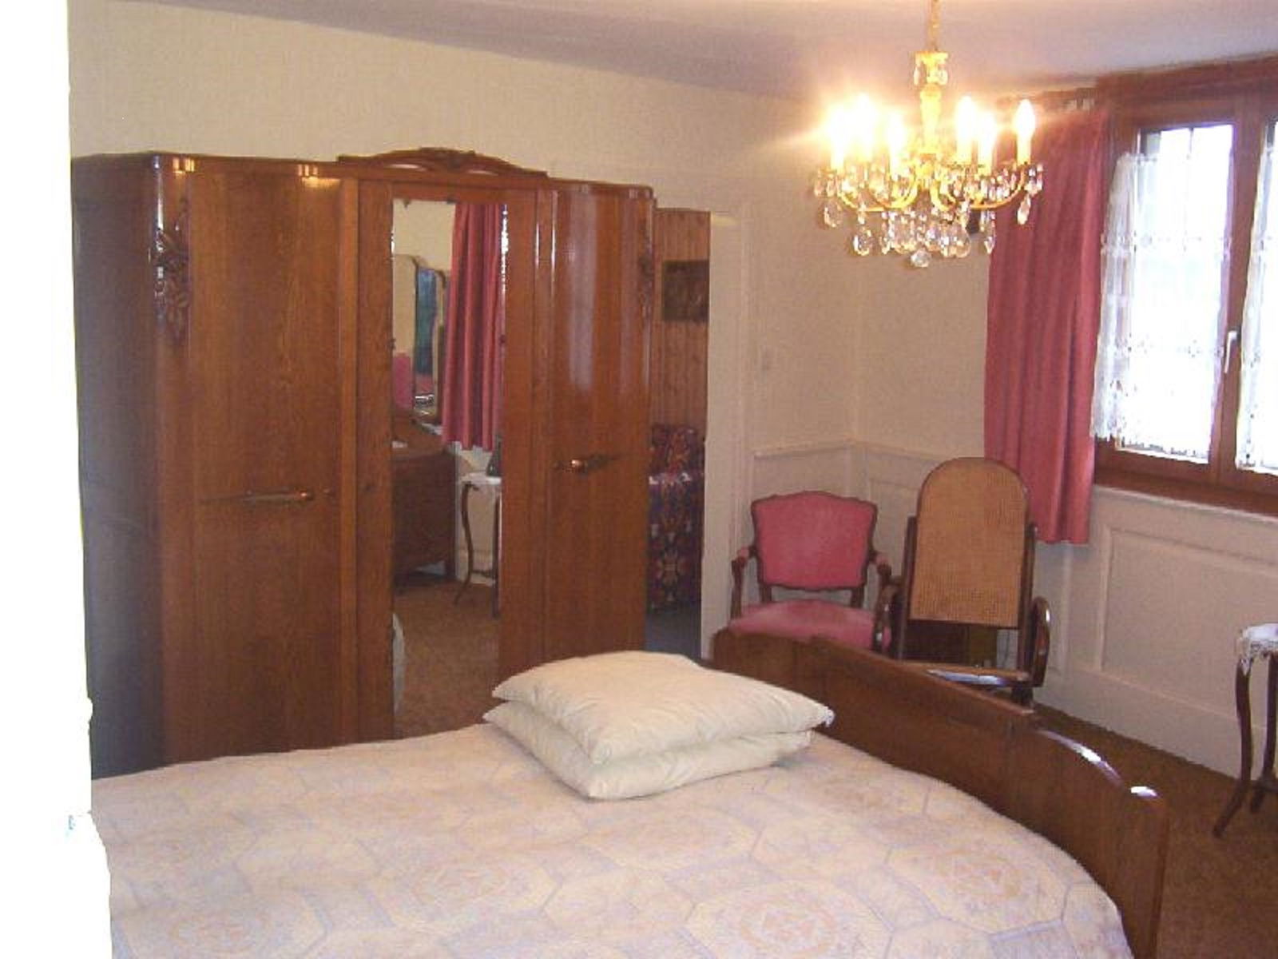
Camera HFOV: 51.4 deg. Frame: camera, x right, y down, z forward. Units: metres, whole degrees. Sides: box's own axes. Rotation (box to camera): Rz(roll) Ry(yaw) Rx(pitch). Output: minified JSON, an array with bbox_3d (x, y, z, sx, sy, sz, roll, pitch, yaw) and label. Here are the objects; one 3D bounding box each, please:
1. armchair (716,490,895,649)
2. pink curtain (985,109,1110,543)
[{"bbox_3d":[0.613,0.524,4.885,0.600,0.885,0.600,3,9,8],"label":"armchair"},{"bbox_3d":[1.565,-0.588,5.167,0.120,1.605,0.506,-4,11,-31],"label":"pink curtain"}]

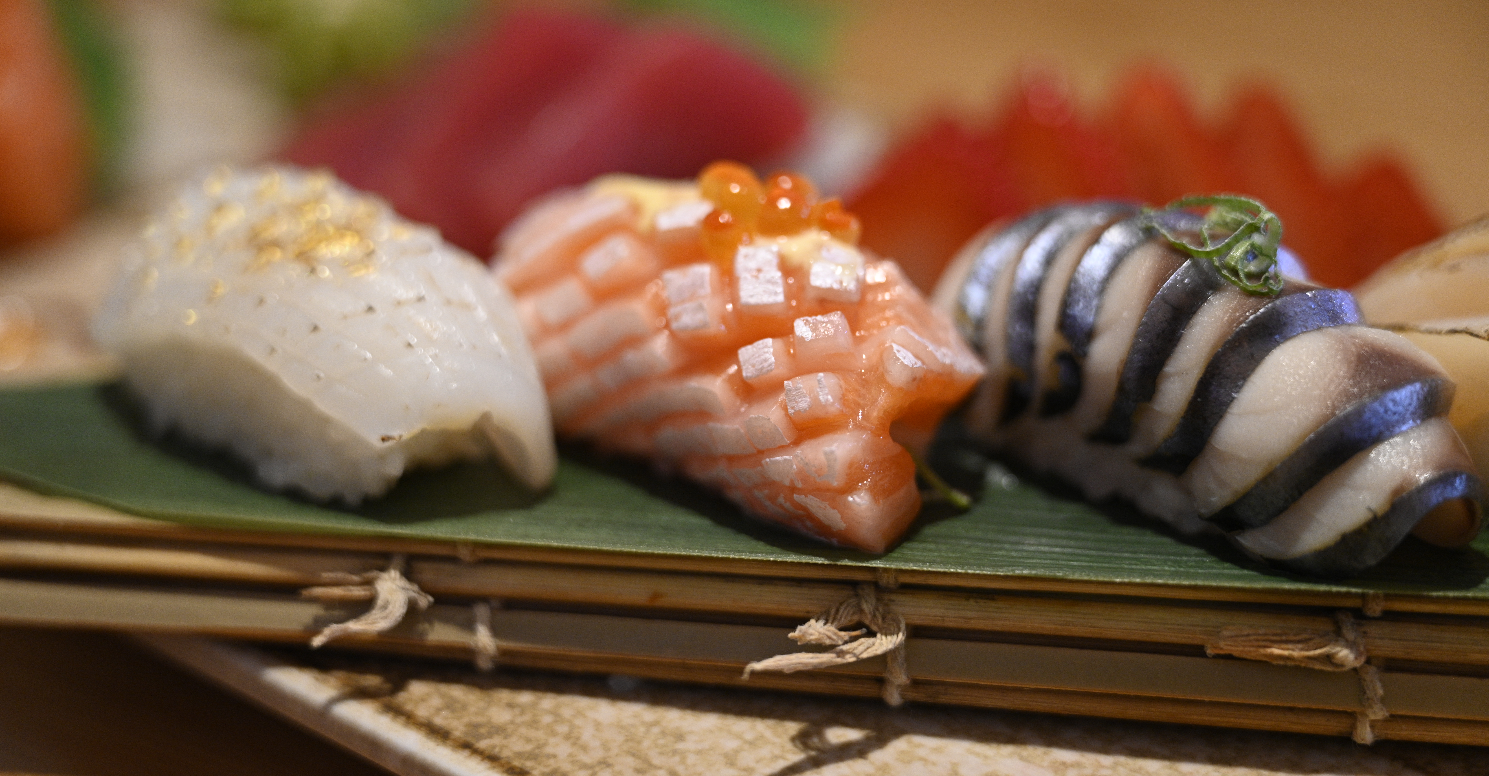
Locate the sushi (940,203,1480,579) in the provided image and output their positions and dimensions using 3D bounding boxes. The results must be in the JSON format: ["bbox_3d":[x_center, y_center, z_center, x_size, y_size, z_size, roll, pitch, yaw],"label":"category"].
[{"bbox_3d":[0.059,-0.005,0.346,0.037,0.038,0.076,-15,23,-41],"label":"sushi"}]

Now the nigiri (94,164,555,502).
[{"bbox_3d":[-0.060,-0.012,0.371,0.071,0.038,0.042,15,23,41],"label":"nigiri"}]

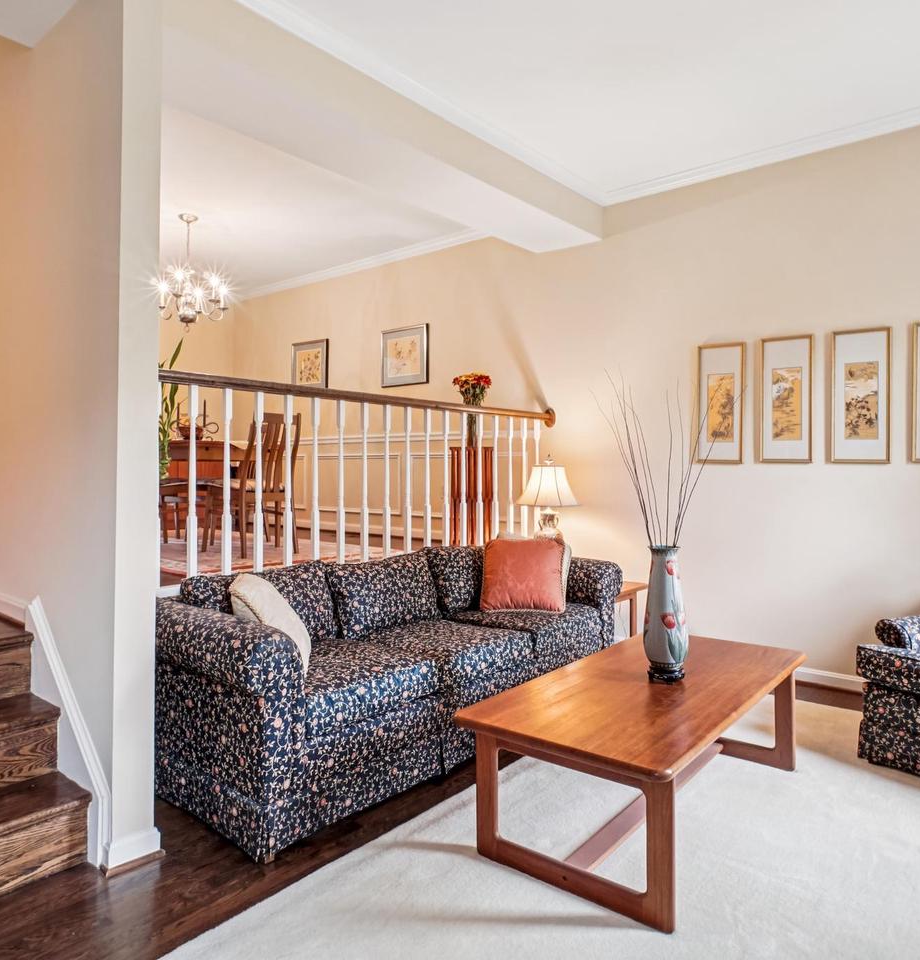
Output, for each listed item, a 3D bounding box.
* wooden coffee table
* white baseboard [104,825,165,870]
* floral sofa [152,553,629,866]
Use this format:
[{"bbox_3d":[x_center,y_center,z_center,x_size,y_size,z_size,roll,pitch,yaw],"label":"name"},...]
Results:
[{"bbox_3d":[0.673,0.906,2.208,0.650,0.425,1.310,1,1,40],"label":"wooden coffee table"},{"bbox_3d":[-0.960,1.083,1.887,0.145,0.092,0.030,0,1,-45],"label":"white baseboard"},{"bbox_3d":[-0.200,0.754,2.961,0.880,0.770,2.140,1,1,42],"label":"floral sofa"}]

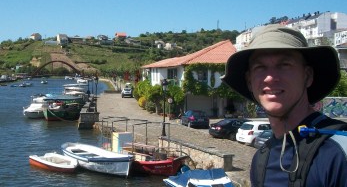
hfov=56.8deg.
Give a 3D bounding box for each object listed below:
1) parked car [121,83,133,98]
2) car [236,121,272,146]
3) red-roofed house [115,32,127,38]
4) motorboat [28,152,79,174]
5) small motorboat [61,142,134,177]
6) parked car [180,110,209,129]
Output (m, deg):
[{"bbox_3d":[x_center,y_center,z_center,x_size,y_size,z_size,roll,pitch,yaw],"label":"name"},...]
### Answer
[{"bbox_3d":[-8.357,-0.137,57.991,1.770,1.580,4.200,0,4,-14],"label":"parked car"},{"bbox_3d":[6.378,2.776,22.783,3.750,1.520,1.690,-1,5,-30],"label":"car"},{"bbox_3d":[-48.863,-53.628,300.000,10.500,6.300,9.000,1,4,-11],"label":"red-roofed house"},{"bbox_3d":[-7.250,4.357,20.000,3.450,0.600,1.400,4,5,29],"label":"motorboat"},{"bbox_3d":[-4.850,4.072,20.600,6.100,1.150,2.000,5,5,39],"label":"small motorboat"},{"bbox_3d":[1.834,2.219,29.276,1.750,1.480,4.200,0,4,-13],"label":"parked car"}]

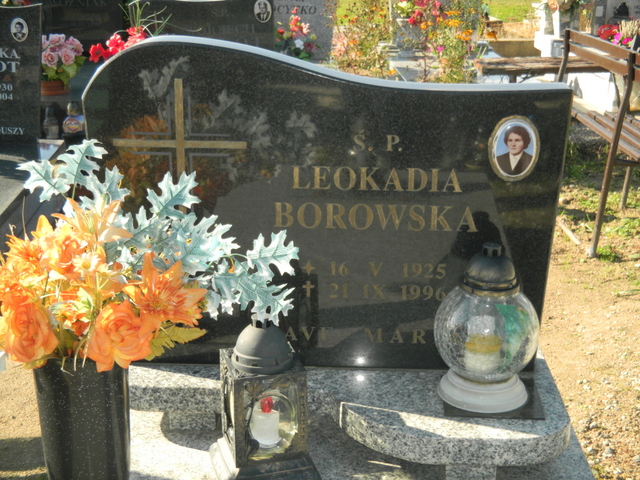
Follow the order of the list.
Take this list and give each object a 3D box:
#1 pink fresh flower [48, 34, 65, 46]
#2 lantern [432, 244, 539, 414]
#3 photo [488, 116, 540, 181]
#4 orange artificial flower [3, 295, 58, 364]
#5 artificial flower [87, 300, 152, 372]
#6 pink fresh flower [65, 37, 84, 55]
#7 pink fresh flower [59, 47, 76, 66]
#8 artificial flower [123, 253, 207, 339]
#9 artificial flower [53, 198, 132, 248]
[{"bbox_3d":[-1.218,-0.922,4.700,0.075,0.060,0.065,-1,18,-6],"label":"pink fresh flower"},{"bbox_3d":[0.317,0.156,1.940,0.200,0.303,0.200,1,18,0],"label":"lantern"},{"bbox_3d":[0.373,-0.175,1.950,0.098,0.130,0.013,2,18,2],"label":"photo"},{"bbox_3d":[-0.418,0.129,1.470,0.078,0.098,0.070,3,0,6],"label":"orange artificial flower"},{"bbox_3d":[-0.288,0.139,1.460,0.095,0.100,0.070,-1,3,-7],"label":"artificial flower"},{"bbox_3d":[-1.135,-0.899,4.700,0.085,0.080,0.070,-12,22,-35],"label":"pink fresh flower"},{"bbox_3d":[-1.160,-0.843,4.670,0.080,0.085,0.065,1,18,0],"label":"pink fresh flower"},{"bbox_3d":[-0.225,0.079,1.470,0.120,0.120,0.075,-1,3,-7],"label":"artificial flower"},{"bbox_3d":[-0.336,-0.024,1.500,0.112,0.072,0.085,-1,18,-5],"label":"artificial flower"}]

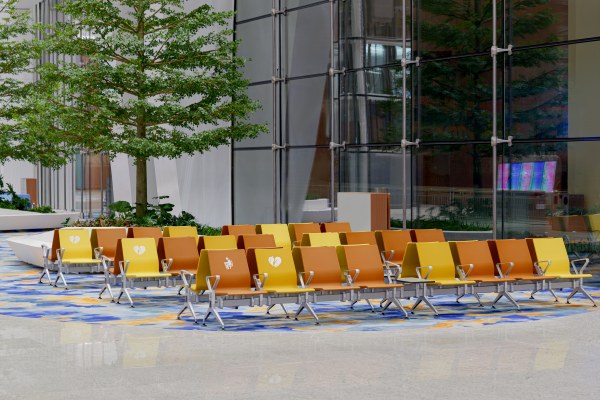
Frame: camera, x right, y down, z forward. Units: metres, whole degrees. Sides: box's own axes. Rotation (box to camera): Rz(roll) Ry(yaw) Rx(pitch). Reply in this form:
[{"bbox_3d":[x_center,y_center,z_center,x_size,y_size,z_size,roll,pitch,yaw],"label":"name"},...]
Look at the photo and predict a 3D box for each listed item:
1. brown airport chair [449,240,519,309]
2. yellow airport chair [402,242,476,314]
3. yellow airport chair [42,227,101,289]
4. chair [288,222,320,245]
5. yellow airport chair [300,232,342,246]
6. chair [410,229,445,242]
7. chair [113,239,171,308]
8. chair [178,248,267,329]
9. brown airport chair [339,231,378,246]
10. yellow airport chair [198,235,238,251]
[{"bbox_3d":[2.298,0.960,17.916,0.612,0.852,0.750,-1,2,-27],"label":"brown airport chair"},{"bbox_3d":[1.753,0.970,17.639,0.636,0.852,0.750,-1,2,-27],"label":"yellow airport chair"},{"bbox_3d":[-3.407,0.891,21.645,0.636,0.852,0.750,-1,2,-27],"label":"yellow airport chair"},{"bbox_3d":[0.248,0.826,23.406,0.576,0.859,0.620,-1,2,-27],"label":"chair"},{"bbox_3d":[0.431,0.908,20.270,0.636,0.852,0.750,-1,2,-27],"label":"yellow airport chair"},{"bbox_3d":[2.046,0.879,21.091,0.612,0.852,0.750,-1,2,-27],"label":"chair"},{"bbox_3d":[-2.058,0.954,18.934,0.576,0.859,0.620,-1,2,-26],"label":"chair"},{"bbox_3d":[-0.772,1.015,16.355,0.636,0.852,0.750,-1,2,-27],"label":"chair"},{"bbox_3d":[1.016,0.898,20.464,0.576,0.859,0.620,-1,2,-26],"label":"brown airport chair"},{"bbox_3d":[-1.027,0.934,19.528,0.612,0.852,0.750,-1,2,-27],"label":"yellow airport chair"}]

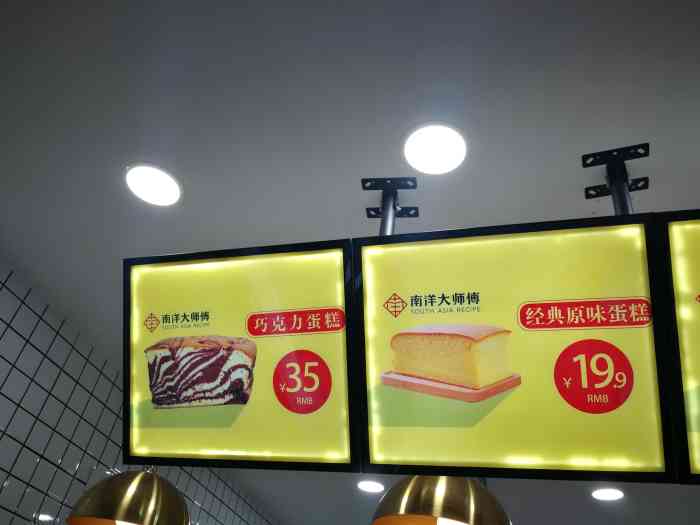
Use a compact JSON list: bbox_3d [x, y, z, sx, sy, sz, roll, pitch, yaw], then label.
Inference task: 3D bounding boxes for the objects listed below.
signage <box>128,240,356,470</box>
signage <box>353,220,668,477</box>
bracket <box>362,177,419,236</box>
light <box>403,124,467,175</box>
[{"bbox_3d":[-0.271,0.223,1.295,0.572,0.481,0.040,-4,-6,15],"label":"signage"},{"bbox_3d":[0.315,0.181,1.140,0.587,0.484,0.040,-4,-6,15],"label":"signage"},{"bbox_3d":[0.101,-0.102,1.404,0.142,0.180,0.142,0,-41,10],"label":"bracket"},{"bbox_3d":[0.209,-0.276,1.328,0.150,0.030,0.150,-4,-42,14],"label":"light"}]

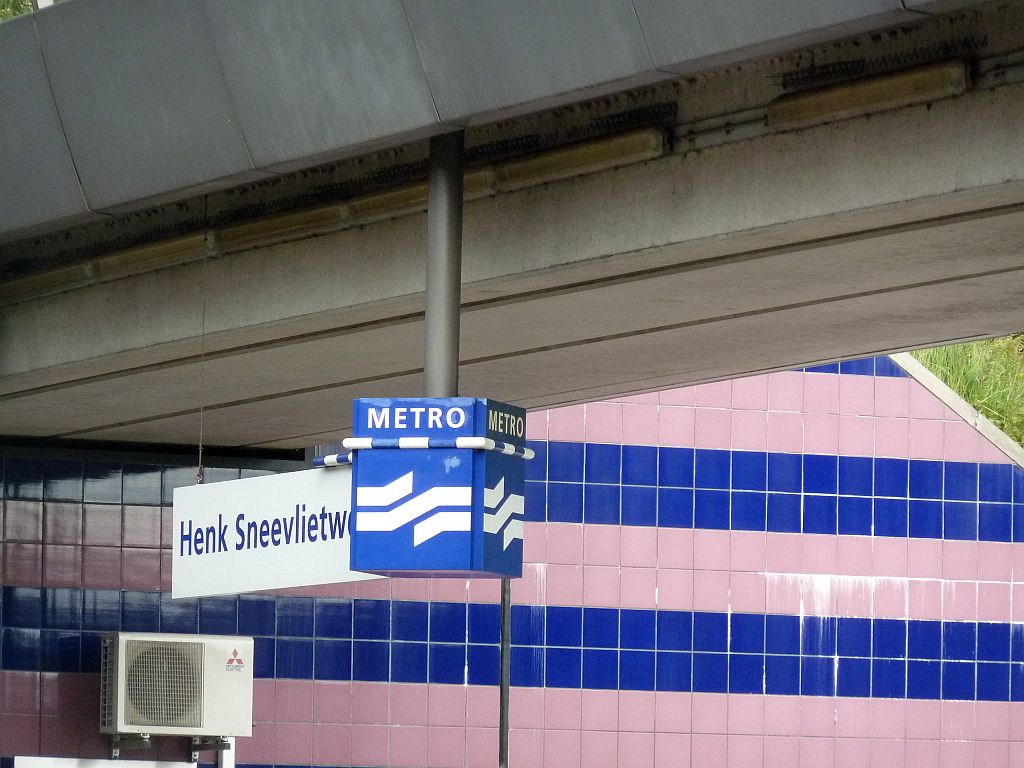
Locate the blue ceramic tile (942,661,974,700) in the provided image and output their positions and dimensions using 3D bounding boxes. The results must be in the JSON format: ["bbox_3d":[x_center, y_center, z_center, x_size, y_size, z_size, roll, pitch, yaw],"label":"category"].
[{"bbox_3d":[2.677,1.780,39.913,0.230,0.230,0.012,3,-5,-26],"label":"blue ceramic tile"}]

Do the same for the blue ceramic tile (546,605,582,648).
[{"bbox_3d":[0.297,1.401,38.414,0.237,0.237,0.012,3,-5,-27],"label":"blue ceramic tile"}]

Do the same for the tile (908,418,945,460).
[{"bbox_3d":[2.439,0.329,39.176,0.227,0.230,0.010,3,-5,-26],"label":"tile"}]

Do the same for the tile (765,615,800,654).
[{"bbox_3d":[1.596,1.481,39.311,0.232,0.232,0.010,3,-5,-26],"label":"tile"}]

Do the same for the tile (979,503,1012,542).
[{"bbox_3d":[2.841,0.816,39.176,0.233,0.230,0.012,3,-5,-27],"label":"tile"}]

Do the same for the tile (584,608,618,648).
[{"bbox_3d":[0.516,1.422,38.790,0.232,0.232,0.010,3,-5,-26],"label":"tile"}]

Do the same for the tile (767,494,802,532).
[{"bbox_3d":[1.571,0.746,38.537,0.233,0.230,0.012,3,-5,-27],"label":"tile"}]

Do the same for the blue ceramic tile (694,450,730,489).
[{"bbox_3d":[1.153,0.492,38.342,0.233,0.230,0.012,3,-5,-27],"label":"blue ceramic tile"}]

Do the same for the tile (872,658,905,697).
[{"bbox_3d":[2.192,1.717,38.787,0.233,0.230,0.012,3,-5,-27],"label":"tile"}]

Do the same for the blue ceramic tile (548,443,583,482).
[{"bbox_3d":[0.314,0.454,38.765,0.232,0.232,0.010,3,-5,-26],"label":"blue ceramic tile"}]

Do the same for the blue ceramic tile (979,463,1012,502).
[{"bbox_3d":[2.911,0.595,40.111,0.230,0.230,0.012,3,-5,-26],"label":"blue ceramic tile"}]

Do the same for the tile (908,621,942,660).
[{"bbox_3d":[2.446,1.520,39.521,0.237,0.237,0.012,3,-5,-27],"label":"tile"}]

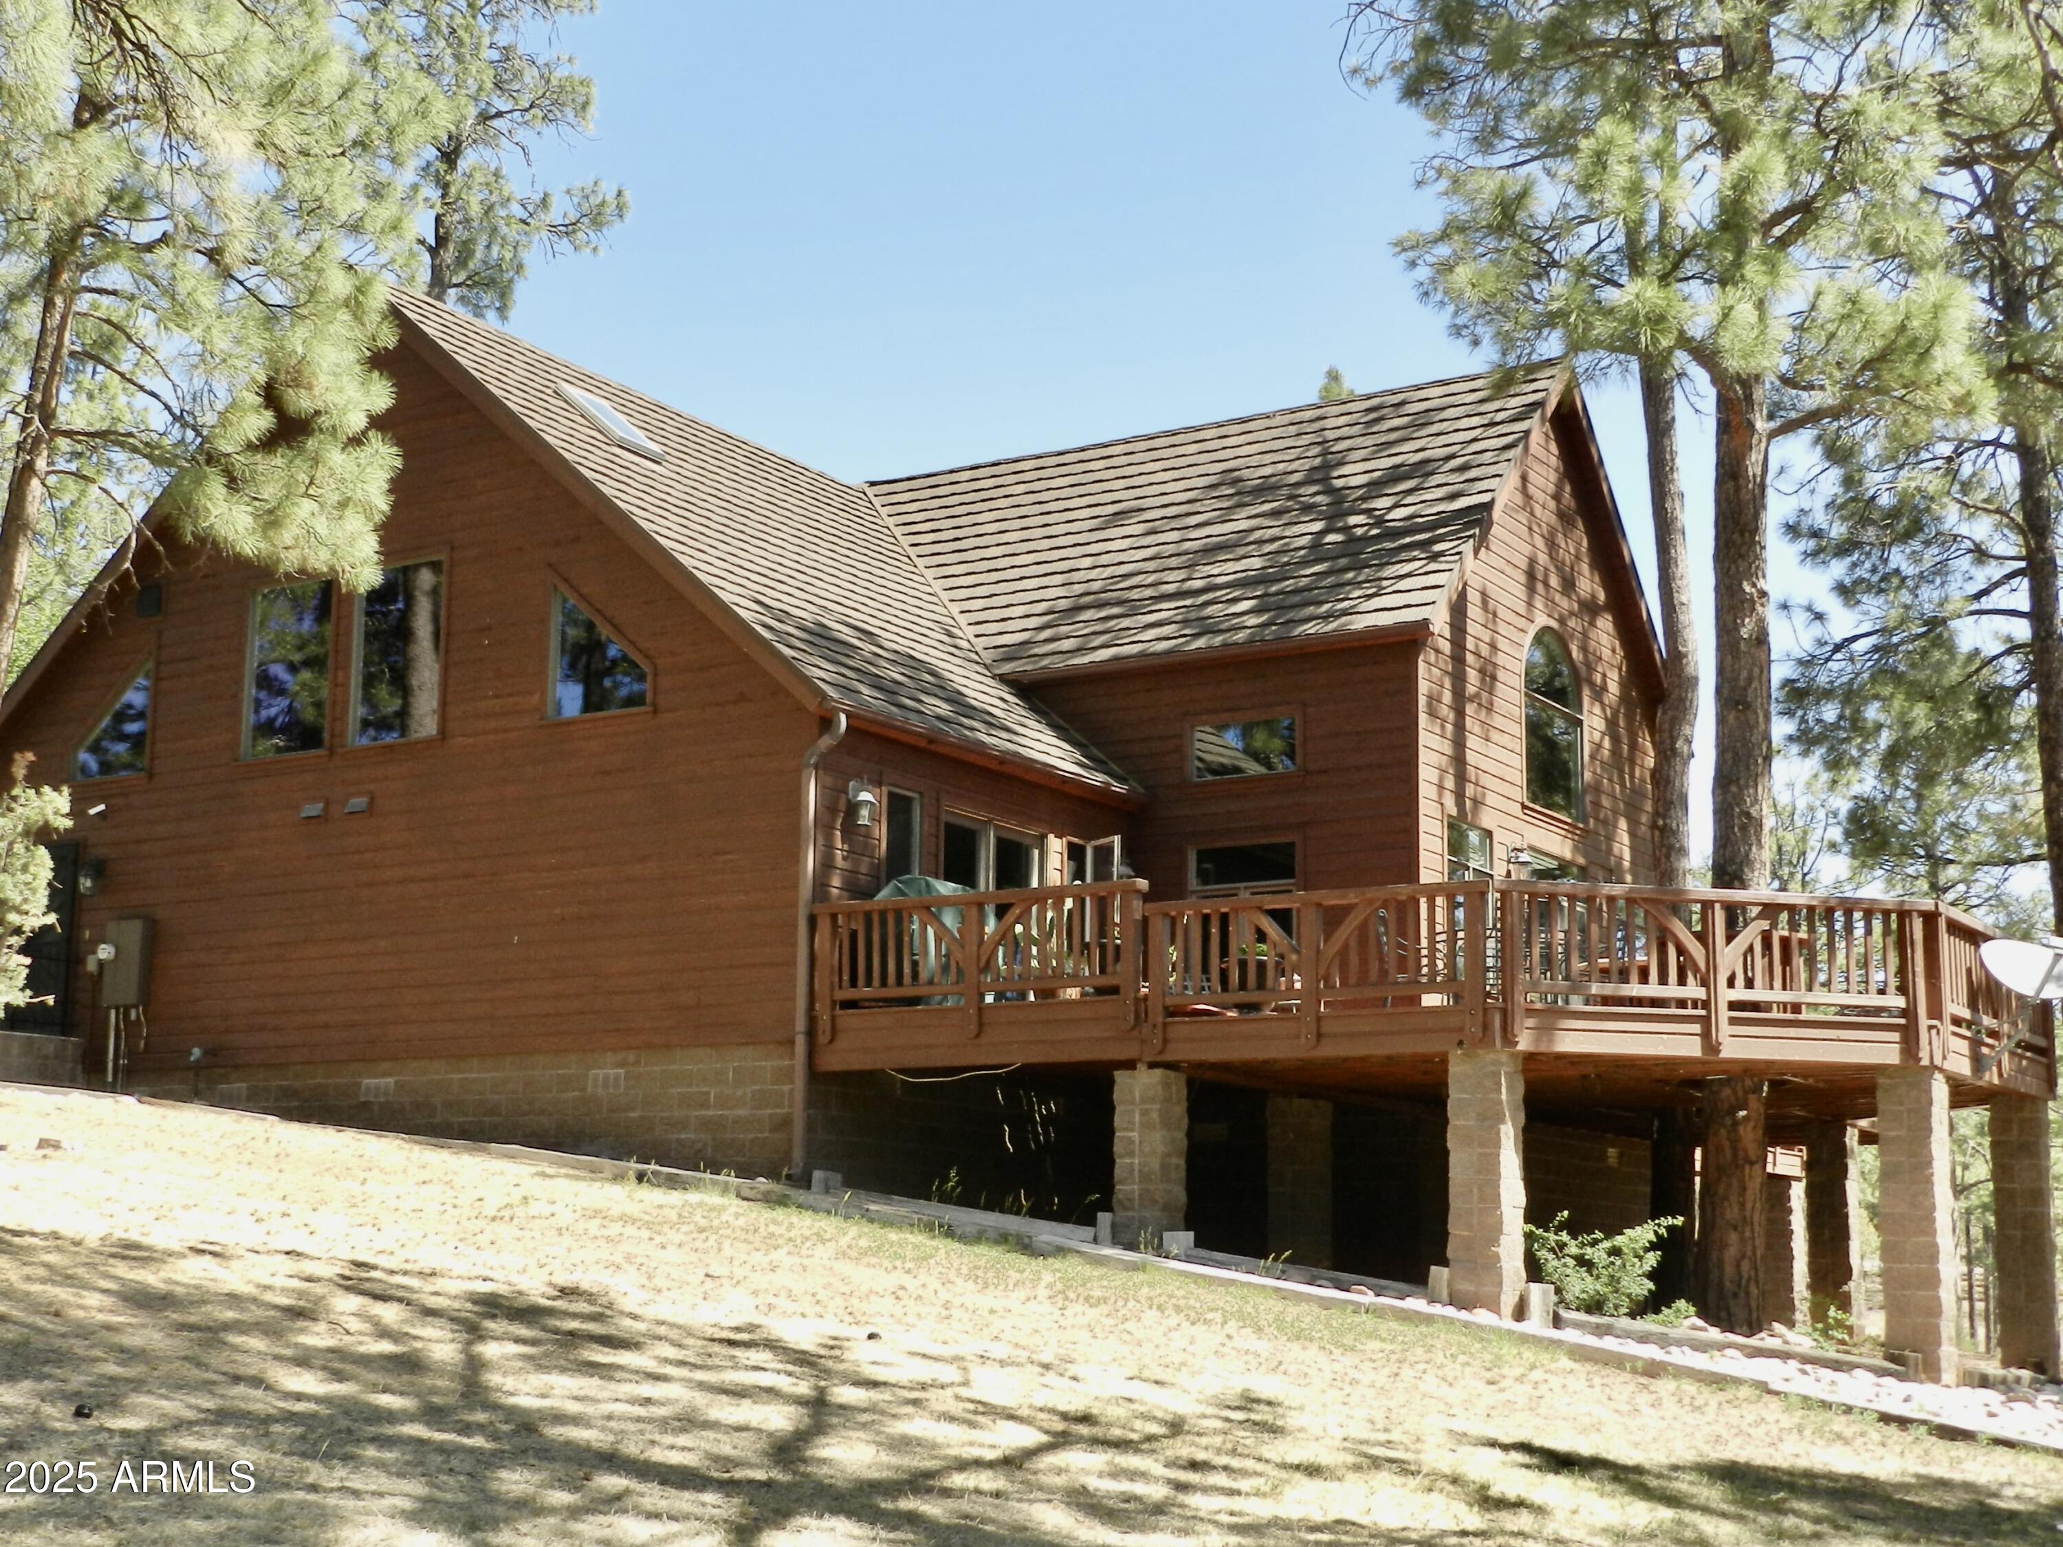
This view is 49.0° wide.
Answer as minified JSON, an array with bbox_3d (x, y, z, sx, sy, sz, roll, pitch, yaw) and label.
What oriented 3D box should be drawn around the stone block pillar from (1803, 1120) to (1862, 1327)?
[{"bbox_3d":[8.173,4.633,23.100,0.420,2.175,0.420,-6,-12,30],"label":"stone block pillar"}]

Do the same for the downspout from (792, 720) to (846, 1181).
[{"bbox_3d":[-1.817,1.426,19.296,0.513,3.985,0.140,-6,-12,30],"label":"downspout"}]

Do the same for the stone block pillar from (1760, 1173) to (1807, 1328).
[{"bbox_3d":[12.109,7.737,36.500,0.540,2.464,0.560,-6,-12,30],"label":"stone block pillar"}]

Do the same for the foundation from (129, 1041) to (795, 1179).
[{"bbox_3d":[-5.649,3.256,21.438,8.659,1.115,0.220,-6,-12,30],"label":"foundation"}]

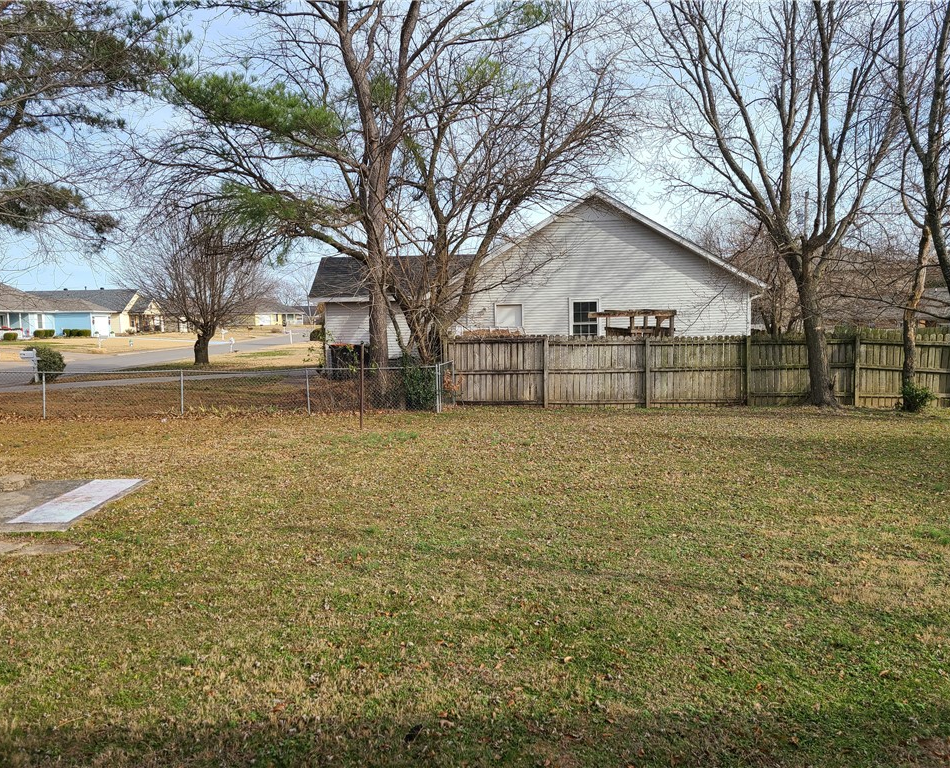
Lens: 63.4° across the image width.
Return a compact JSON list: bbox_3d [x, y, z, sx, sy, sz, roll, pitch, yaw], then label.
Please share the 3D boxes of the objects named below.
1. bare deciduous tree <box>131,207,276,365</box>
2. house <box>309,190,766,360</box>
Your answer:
[{"bbox_3d":[-13.037,-4.546,37.045,6.800,7.350,6.600,-1,5,0],"label":"bare deciduous tree"},{"bbox_3d":[2.267,-4.351,34.452,16.700,6.250,13.000,-1,5,0],"label":"house"}]

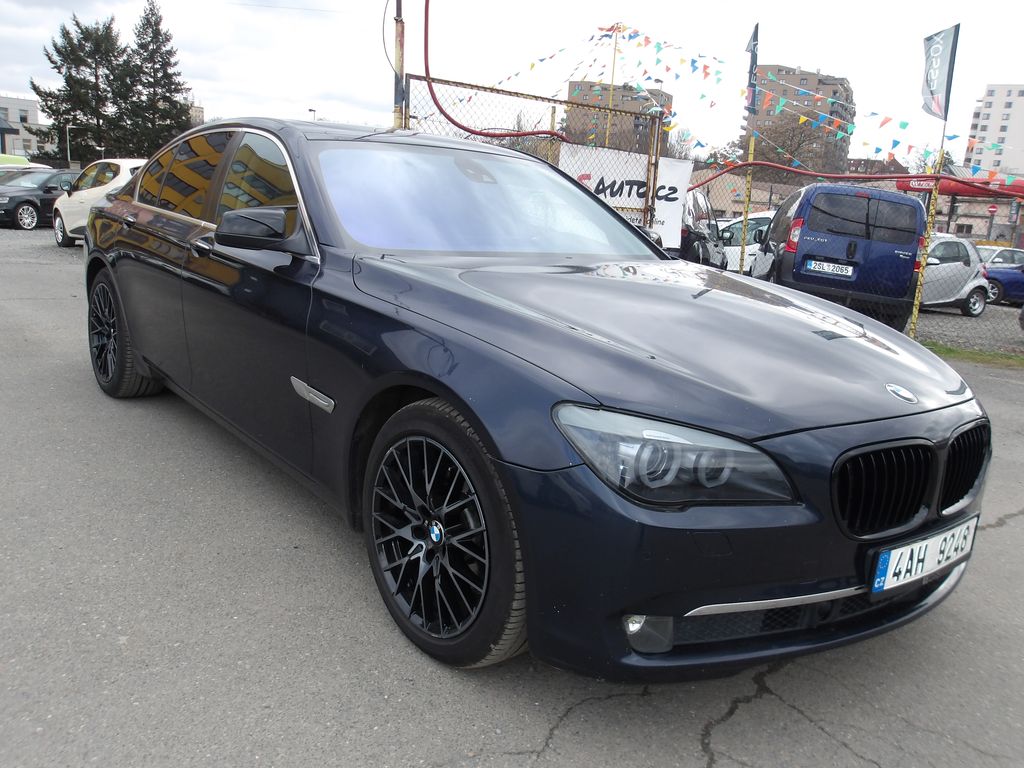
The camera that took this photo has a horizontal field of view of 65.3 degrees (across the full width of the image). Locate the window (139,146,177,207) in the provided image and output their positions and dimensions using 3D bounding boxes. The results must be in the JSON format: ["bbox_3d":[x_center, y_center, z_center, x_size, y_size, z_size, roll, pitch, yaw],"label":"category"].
[{"bbox_3d":[-1.753,-1.041,3.952,0.060,0.326,0.420,22,-2,-42],"label":"window"}]

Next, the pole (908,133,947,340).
[{"bbox_3d":[4.632,-1.495,8.912,0.065,2.160,0.065,10,13,26],"label":"pole"}]

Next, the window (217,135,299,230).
[{"bbox_3d":[-0.913,-0.750,2.975,0.060,0.440,0.939,22,-2,-42],"label":"window"}]

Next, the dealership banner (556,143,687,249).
[{"bbox_3d":[1.252,-2.014,8.675,2.100,1.030,0.040,-7,17,-40],"label":"dealership banner"}]

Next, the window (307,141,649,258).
[{"bbox_3d":[-0.108,-0.674,3.190,1.500,0.130,0.880,-5,43,-40],"label":"window"}]

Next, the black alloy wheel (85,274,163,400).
[{"bbox_3d":[-2.121,-0.284,4.426,0.255,0.700,0.700,-5,16,-40],"label":"black alloy wheel"}]

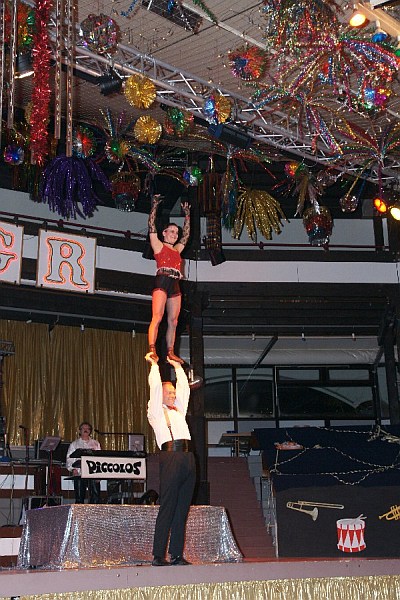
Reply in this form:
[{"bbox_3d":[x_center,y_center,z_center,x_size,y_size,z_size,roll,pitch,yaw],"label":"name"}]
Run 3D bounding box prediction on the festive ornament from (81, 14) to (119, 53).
[{"bbox_3d":[-0.844,-2.230,6.300,0.320,0.330,0.310,-1,-15,0],"label":"festive ornament"}]

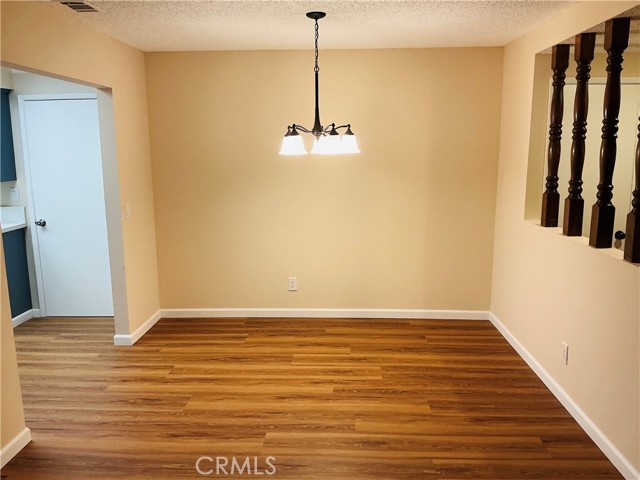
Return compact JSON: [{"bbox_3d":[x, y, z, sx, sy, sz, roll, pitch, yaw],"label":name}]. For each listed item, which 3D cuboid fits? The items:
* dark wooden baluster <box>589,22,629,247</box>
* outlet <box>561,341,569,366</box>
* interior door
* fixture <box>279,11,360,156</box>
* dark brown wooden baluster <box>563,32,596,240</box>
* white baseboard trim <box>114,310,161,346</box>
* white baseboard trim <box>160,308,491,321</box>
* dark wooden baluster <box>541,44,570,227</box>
[{"bbox_3d":[1.589,-0.565,2.949,0.081,1.220,0.081,0,10,2],"label":"dark wooden baluster"},{"bbox_3d":[1.522,0.709,3.346,0.012,0.119,0.073,0,10,2],"label":"outlet"},{"bbox_3d":[-2.284,-0.269,5.014,0.770,2.040,0.050,0,10,2],"label":"interior door"},{"bbox_3d":[-0.006,-1.015,3.538,0.555,0.891,0.560,0,10,2],"label":"fixture"},{"bbox_3d":[1.604,-0.630,3.331,0.081,1.220,0.081,0,10,2],"label":"dark brown wooden baluster"},{"bbox_3d":[-1.605,0.764,4.751,0.160,0.088,0.745,0,10,2],"label":"white baseboard trim"},{"bbox_3d":[0.035,0.705,5.056,3.118,0.087,0.015,0,10,2],"label":"white baseboard trim"},{"bbox_3d":[1.618,-0.691,3.691,0.081,1.220,0.081,0,10,2],"label":"dark wooden baluster"}]

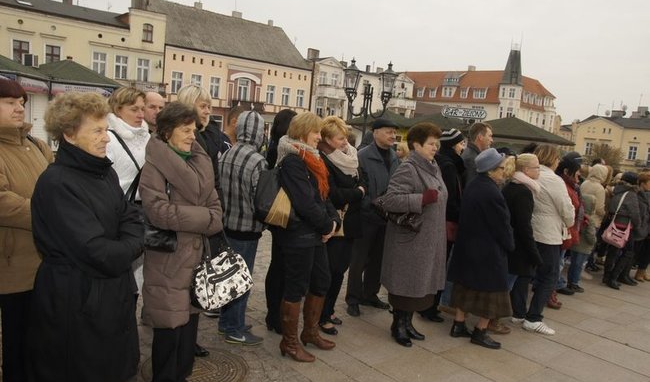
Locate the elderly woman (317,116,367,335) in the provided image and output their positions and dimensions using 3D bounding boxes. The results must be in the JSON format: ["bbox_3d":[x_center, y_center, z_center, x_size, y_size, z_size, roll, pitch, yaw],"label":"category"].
[{"bbox_3d":[0.130,0.263,3.563,0.340,1.709,0.460,6,4,20],"label":"elderly woman"}]

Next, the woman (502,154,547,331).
[{"bbox_3d":[1.780,0.443,4.023,0.340,1.555,0.450,5,4,2],"label":"woman"}]

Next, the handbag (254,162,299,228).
[{"bbox_3d":[-0.311,0.030,3.020,0.330,0.400,0.140,19,9,21],"label":"handbag"}]

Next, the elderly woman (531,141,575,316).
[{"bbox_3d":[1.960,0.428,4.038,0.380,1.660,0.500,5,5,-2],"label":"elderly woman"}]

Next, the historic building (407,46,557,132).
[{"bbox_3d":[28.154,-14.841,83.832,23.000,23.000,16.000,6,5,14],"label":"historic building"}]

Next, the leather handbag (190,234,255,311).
[{"bbox_3d":[-0.574,0.452,2.500,0.320,0.340,0.160,-21,16,-28],"label":"leather handbag"}]

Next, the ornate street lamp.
[{"bbox_3d":[1.067,-1.566,12.405,1.500,4.073,0.500,5,5,0],"label":"ornate street lamp"}]

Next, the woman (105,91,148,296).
[{"bbox_3d":[-1.274,0.230,2.818,0.360,1.720,0.500,7,5,28],"label":"woman"}]

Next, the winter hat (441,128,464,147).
[{"bbox_3d":[1.127,-0.473,3.984,0.240,0.180,0.210,6,4,18],"label":"winter hat"}]

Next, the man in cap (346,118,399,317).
[{"bbox_3d":[0.427,0.225,4.058,0.340,1.762,0.500,8,6,42],"label":"man in cap"}]

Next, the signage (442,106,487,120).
[{"bbox_3d":[9.281,-5.223,30.000,2.900,0.850,0.200,5,4,10],"label":"signage"}]

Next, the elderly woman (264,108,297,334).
[{"bbox_3d":[-0.338,0.249,3.519,0.340,1.720,0.460,5,5,8],"label":"elderly woman"}]

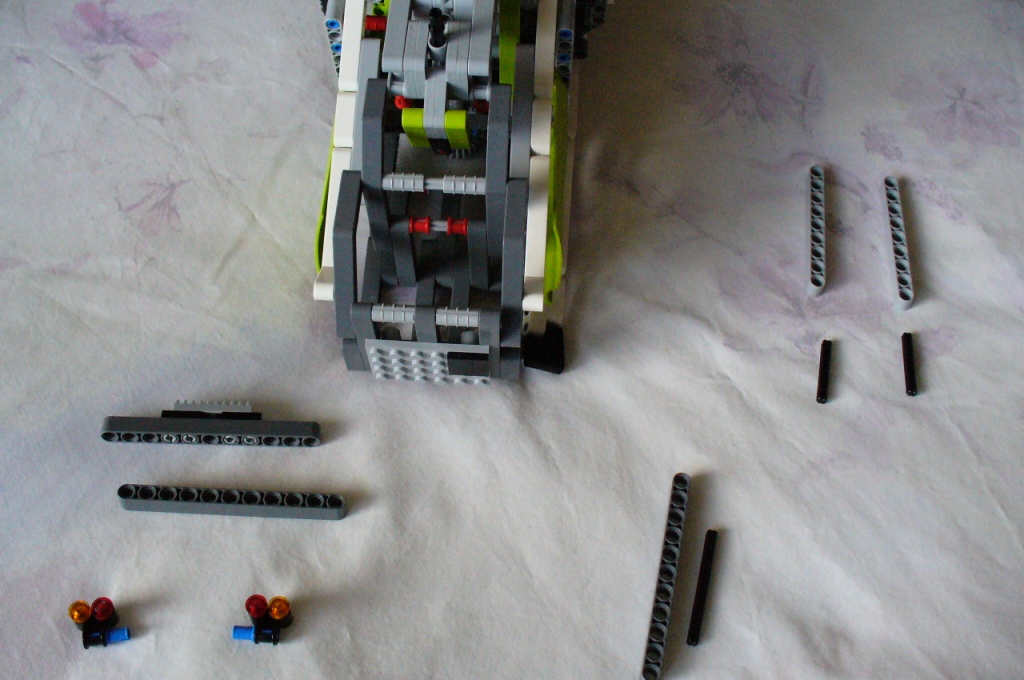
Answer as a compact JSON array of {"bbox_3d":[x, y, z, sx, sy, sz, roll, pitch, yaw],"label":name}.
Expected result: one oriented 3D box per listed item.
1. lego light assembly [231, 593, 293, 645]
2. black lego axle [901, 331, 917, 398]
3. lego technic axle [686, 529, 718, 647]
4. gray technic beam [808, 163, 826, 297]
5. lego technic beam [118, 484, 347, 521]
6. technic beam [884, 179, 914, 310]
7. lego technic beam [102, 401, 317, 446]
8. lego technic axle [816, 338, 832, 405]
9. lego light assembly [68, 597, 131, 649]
[{"bbox_3d":[-0.092,0.104,0.401,0.020,0.012,0.016,5,59,-3],"label":"lego light assembly"},{"bbox_3d":[0.181,0.011,0.498,0.005,0.005,0.032,9,56,0],"label":"black lego axle"},{"bbox_3d":[0.074,0.096,0.427,0.005,0.005,0.048,14,59,3],"label":"lego technic axle"},{"bbox_3d":[0.145,-0.052,0.521,0.007,0.008,0.071,9,58,0],"label":"gray technic beam"},{"bbox_3d":[-0.109,0.063,0.426,0.087,0.008,0.007,3,59,-3],"label":"lego technic beam"},{"bbox_3d":[0.183,-0.047,0.522,0.007,0.008,0.071,5,59,-3],"label":"technic beam"},{"bbox_3d":[-0.121,0.033,0.444,0.087,0.008,0.016,2,59,-4],"label":"lego technic beam"},{"bbox_3d":[0.138,0.014,0.483,0.005,0.005,0.032,13,59,2],"label":"lego technic axle"},{"bbox_3d":[-0.145,0.100,0.386,0.020,0.012,0.016,-5,59,-7],"label":"lego light assembly"}]

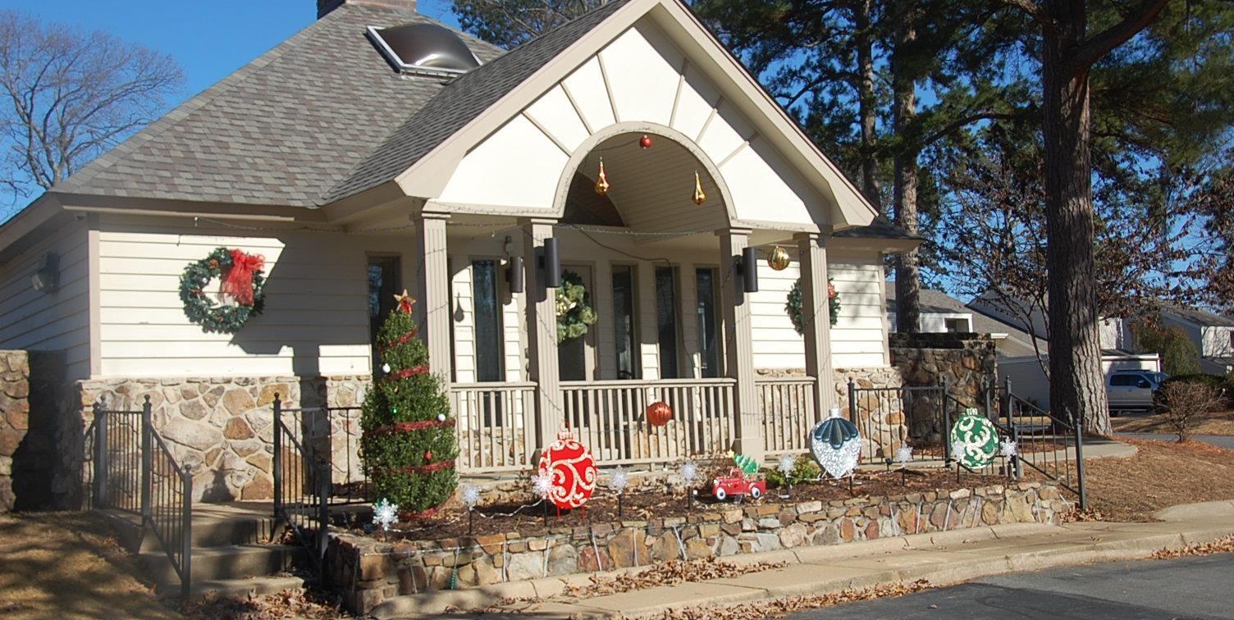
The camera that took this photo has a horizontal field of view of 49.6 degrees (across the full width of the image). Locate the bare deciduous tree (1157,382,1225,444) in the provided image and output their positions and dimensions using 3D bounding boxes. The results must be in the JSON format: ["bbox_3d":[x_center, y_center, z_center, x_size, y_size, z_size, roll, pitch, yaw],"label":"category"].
[{"bbox_3d":[8.611,1.538,20.000,0.970,0.900,0.950,-5,-5,23],"label":"bare deciduous tree"}]

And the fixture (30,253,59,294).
[{"bbox_3d":[-5.572,-0.357,13.029,0.216,0.402,0.294,1,-6,-35],"label":"fixture"}]

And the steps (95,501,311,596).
[{"bbox_3d":[-3.410,1.869,10.671,1.058,0.454,3.626,0,-6,-29],"label":"steps"}]

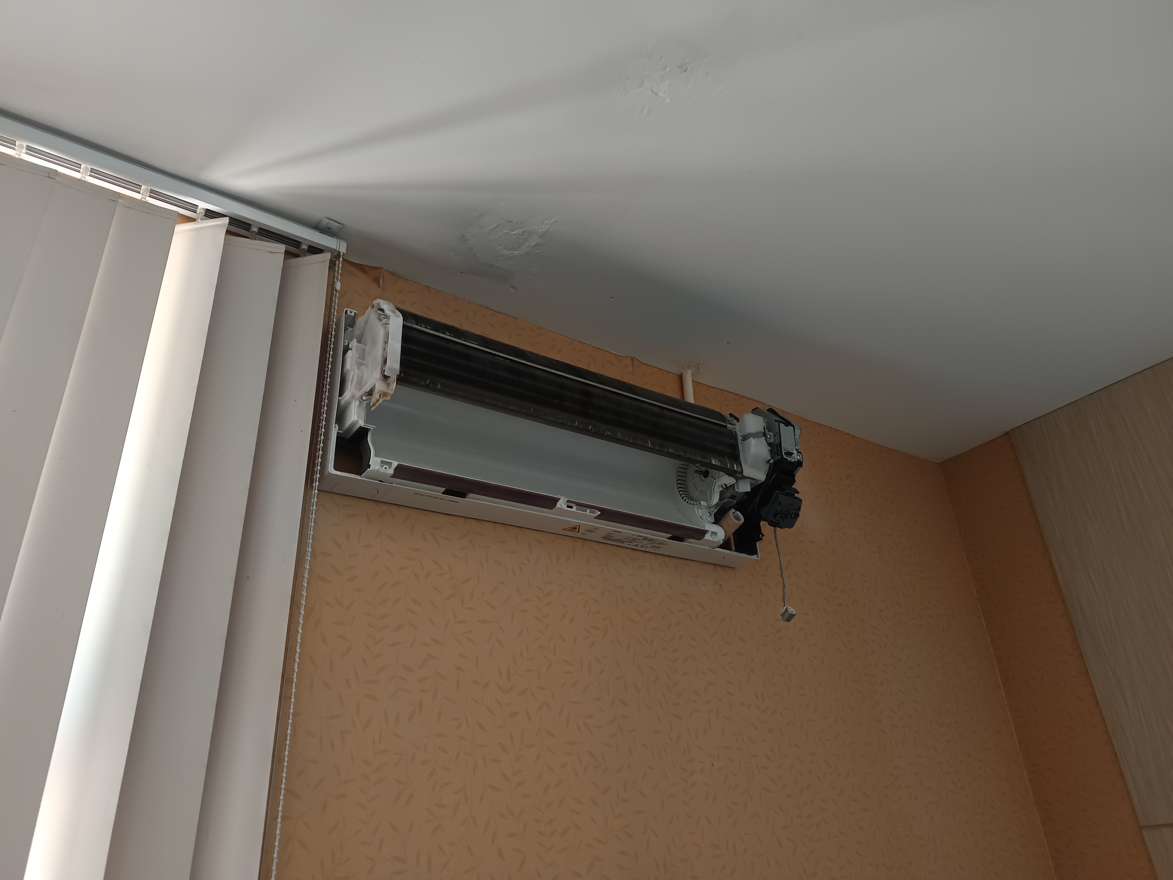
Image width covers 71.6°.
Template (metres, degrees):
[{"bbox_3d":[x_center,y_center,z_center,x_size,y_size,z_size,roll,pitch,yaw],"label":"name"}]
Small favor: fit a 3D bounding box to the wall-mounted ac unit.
[{"bbox_3d":[0.002,-0.002,1.385,0.835,0.285,0.187,15,-33,-31],"label":"wall-mounted ac unit"}]

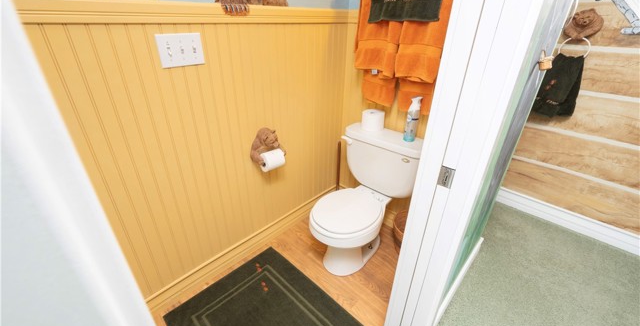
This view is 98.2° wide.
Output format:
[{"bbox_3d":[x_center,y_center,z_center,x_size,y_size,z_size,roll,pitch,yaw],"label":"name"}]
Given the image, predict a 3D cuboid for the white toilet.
[{"bbox_3d":[0.227,0.232,1.530,0.480,0.700,0.673,24,36,36],"label":"white toilet"}]

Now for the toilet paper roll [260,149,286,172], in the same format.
[{"bbox_3d":[-0.243,-0.013,1.455,0.102,0.102,0.112,24,36,36],"label":"toilet paper roll"}]

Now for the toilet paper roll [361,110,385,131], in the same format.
[{"bbox_3d":[0.311,-0.245,1.595,0.122,0.102,0.122,1,28,-1],"label":"toilet paper roll"}]

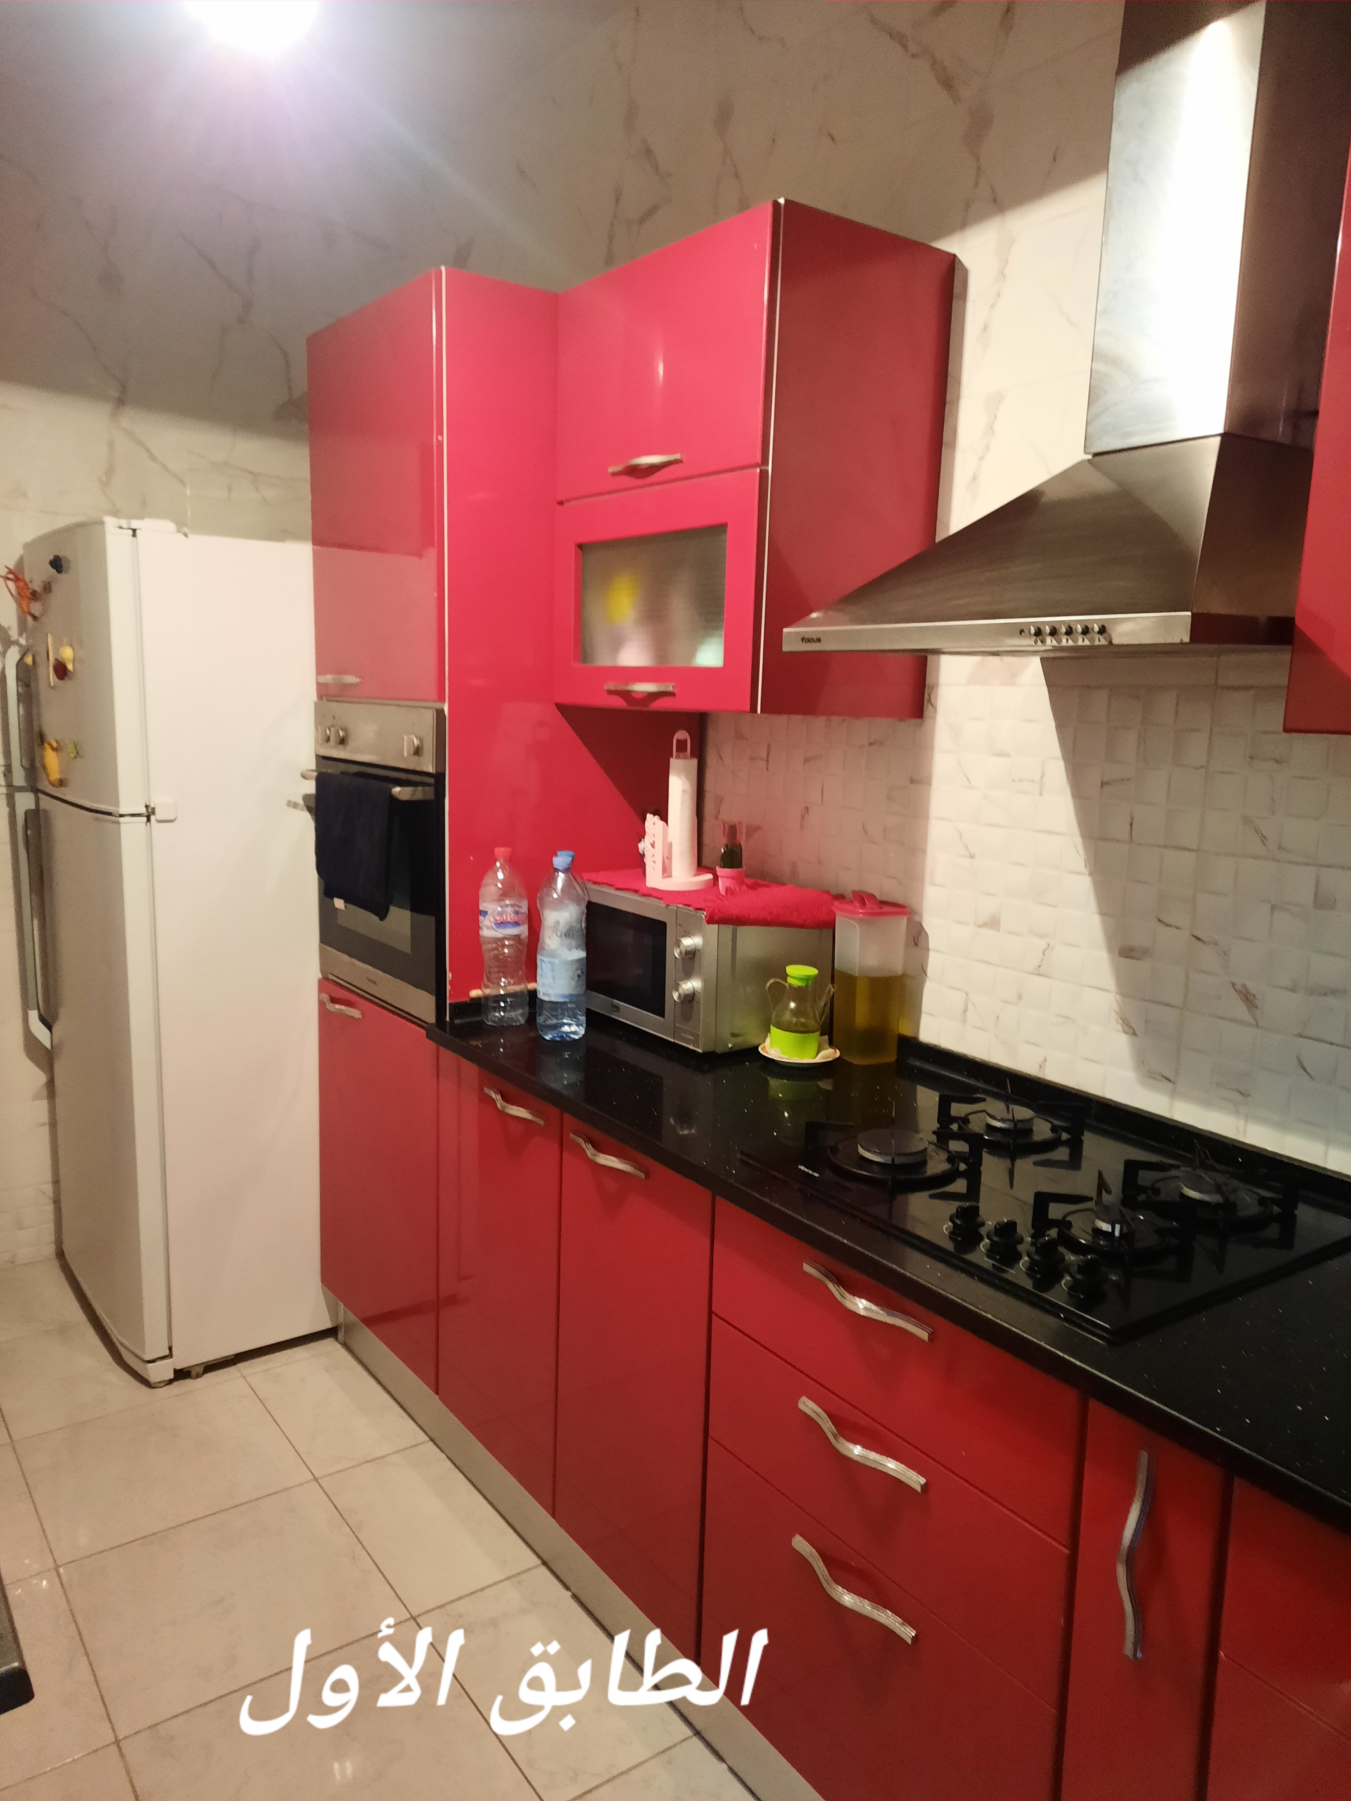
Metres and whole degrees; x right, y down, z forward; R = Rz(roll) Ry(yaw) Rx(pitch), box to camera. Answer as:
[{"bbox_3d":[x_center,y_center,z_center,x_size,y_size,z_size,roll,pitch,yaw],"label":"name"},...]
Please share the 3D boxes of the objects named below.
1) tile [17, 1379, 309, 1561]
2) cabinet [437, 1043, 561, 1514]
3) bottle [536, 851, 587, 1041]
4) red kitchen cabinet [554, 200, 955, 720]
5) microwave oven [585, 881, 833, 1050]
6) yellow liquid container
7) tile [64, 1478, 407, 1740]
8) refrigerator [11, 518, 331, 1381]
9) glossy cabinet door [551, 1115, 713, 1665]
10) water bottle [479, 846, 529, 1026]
[{"bbox_3d":[-1.016,1.102,2.570,0.457,0.010,0.457,-5,12,-35],"label":"tile"},{"bbox_3d":[-0.083,0.622,2.459,0.584,0.713,0.447,-5,11,-35],"label":"cabinet"},{"bbox_3d":[-0.202,0.079,2.335,0.090,0.332,0.090,2,10,0],"label":"bottle"},{"bbox_3d":[0.104,-0.698,2.258,0.368,0.727,0.595,-5,12,-35],"label":"red kitchen cabinet"},{"bbox_3d":[0.038,0.104,2.452,0.325,0.257,0.435,-6,12,-38],"label":"microwave oven"},{"bbox_3d":[0.332,0.129,2.258,0.105,0.288,0.085,-7,13,-40],"label":"yellow liquid container"},{"bbox_3d":[-0.740,1.161,2.172,0.455,0.012,0.450,-5,11,-35],"label":"tile"},{"bbox_3d":[-1.085,0.082,3.107,0.720,1.830,0.700,-6,12,-38],"label":"refrigerator"},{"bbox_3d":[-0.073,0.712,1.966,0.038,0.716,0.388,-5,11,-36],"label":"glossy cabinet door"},{"bbox_3d":[-0.315,0.066,2.410,0.090,0.328,0.090,2,10,0],"label":"water bottle"}]

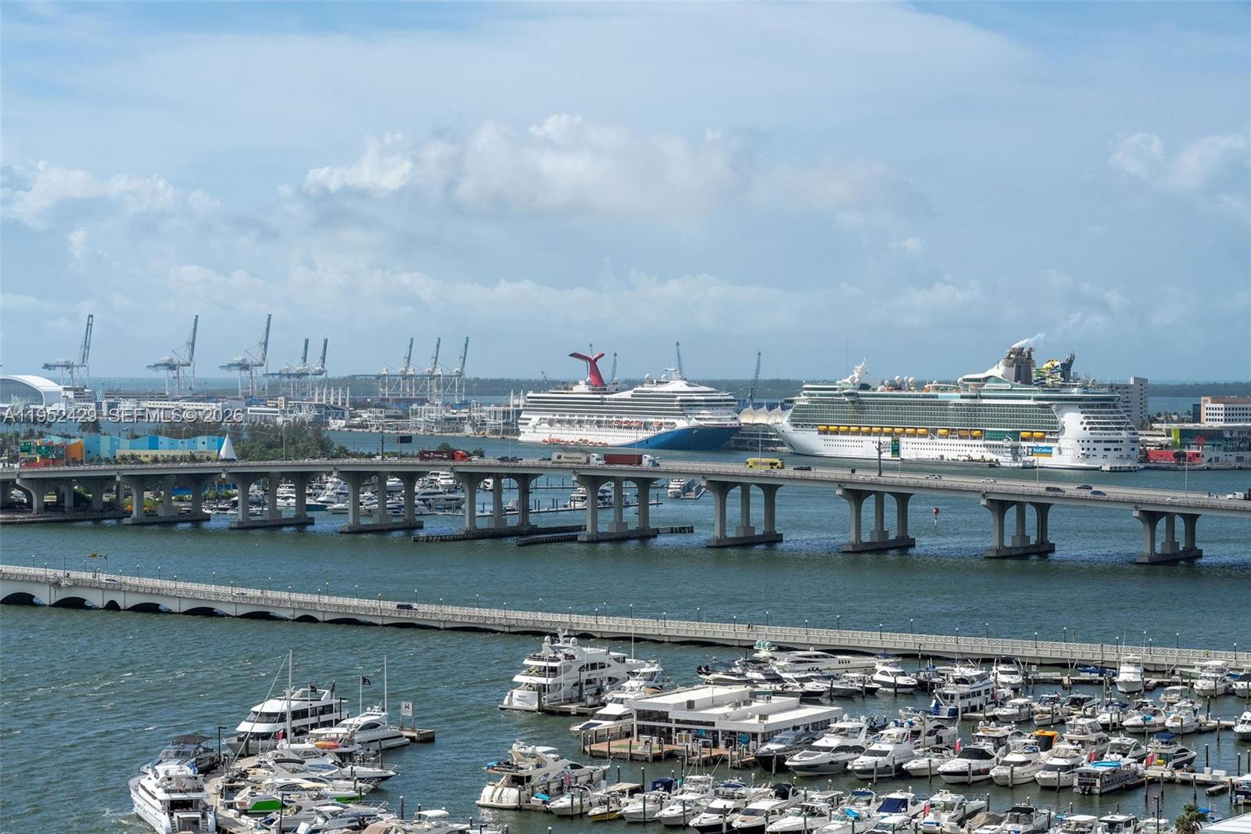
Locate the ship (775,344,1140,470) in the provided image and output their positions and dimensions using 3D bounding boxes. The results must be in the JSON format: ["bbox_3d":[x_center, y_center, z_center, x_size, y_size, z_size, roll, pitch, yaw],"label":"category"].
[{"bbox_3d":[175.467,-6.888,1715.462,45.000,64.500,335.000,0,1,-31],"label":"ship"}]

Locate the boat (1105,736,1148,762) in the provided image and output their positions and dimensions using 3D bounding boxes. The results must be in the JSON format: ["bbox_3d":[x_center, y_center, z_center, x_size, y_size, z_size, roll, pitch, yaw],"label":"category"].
[{"bbox_3d":[67.797,44.487,393.338,3.500,3.900,9.500,1,1,32],"label":"boat"}]

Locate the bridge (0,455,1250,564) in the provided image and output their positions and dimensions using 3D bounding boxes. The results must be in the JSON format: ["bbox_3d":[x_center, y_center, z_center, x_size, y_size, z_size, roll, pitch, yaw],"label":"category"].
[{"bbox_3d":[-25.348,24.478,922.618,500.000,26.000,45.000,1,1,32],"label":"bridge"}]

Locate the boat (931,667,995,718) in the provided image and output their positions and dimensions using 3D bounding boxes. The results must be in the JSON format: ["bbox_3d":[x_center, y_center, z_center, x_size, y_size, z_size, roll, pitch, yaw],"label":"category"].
[{"bbox_3d":[54.470,43.980,475.220,5.090,7.330,18.330,1,1,30],"label":"boat"}]

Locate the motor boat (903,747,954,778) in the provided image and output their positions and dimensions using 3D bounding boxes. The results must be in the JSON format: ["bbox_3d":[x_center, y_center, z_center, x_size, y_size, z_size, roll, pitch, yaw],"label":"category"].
[{"bbox_3d":[38.524,43.564,373.139,3.300,3.100,11.000,1,1,33],"label":"motor boat"}]

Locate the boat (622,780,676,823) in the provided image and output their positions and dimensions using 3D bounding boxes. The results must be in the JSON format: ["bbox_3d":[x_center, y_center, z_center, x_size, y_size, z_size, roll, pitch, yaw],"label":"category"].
[{"bbox_3d":[2.000,47.210,364.240,3.260,3.870,10.390,1,1,29],"label":"boat"}]

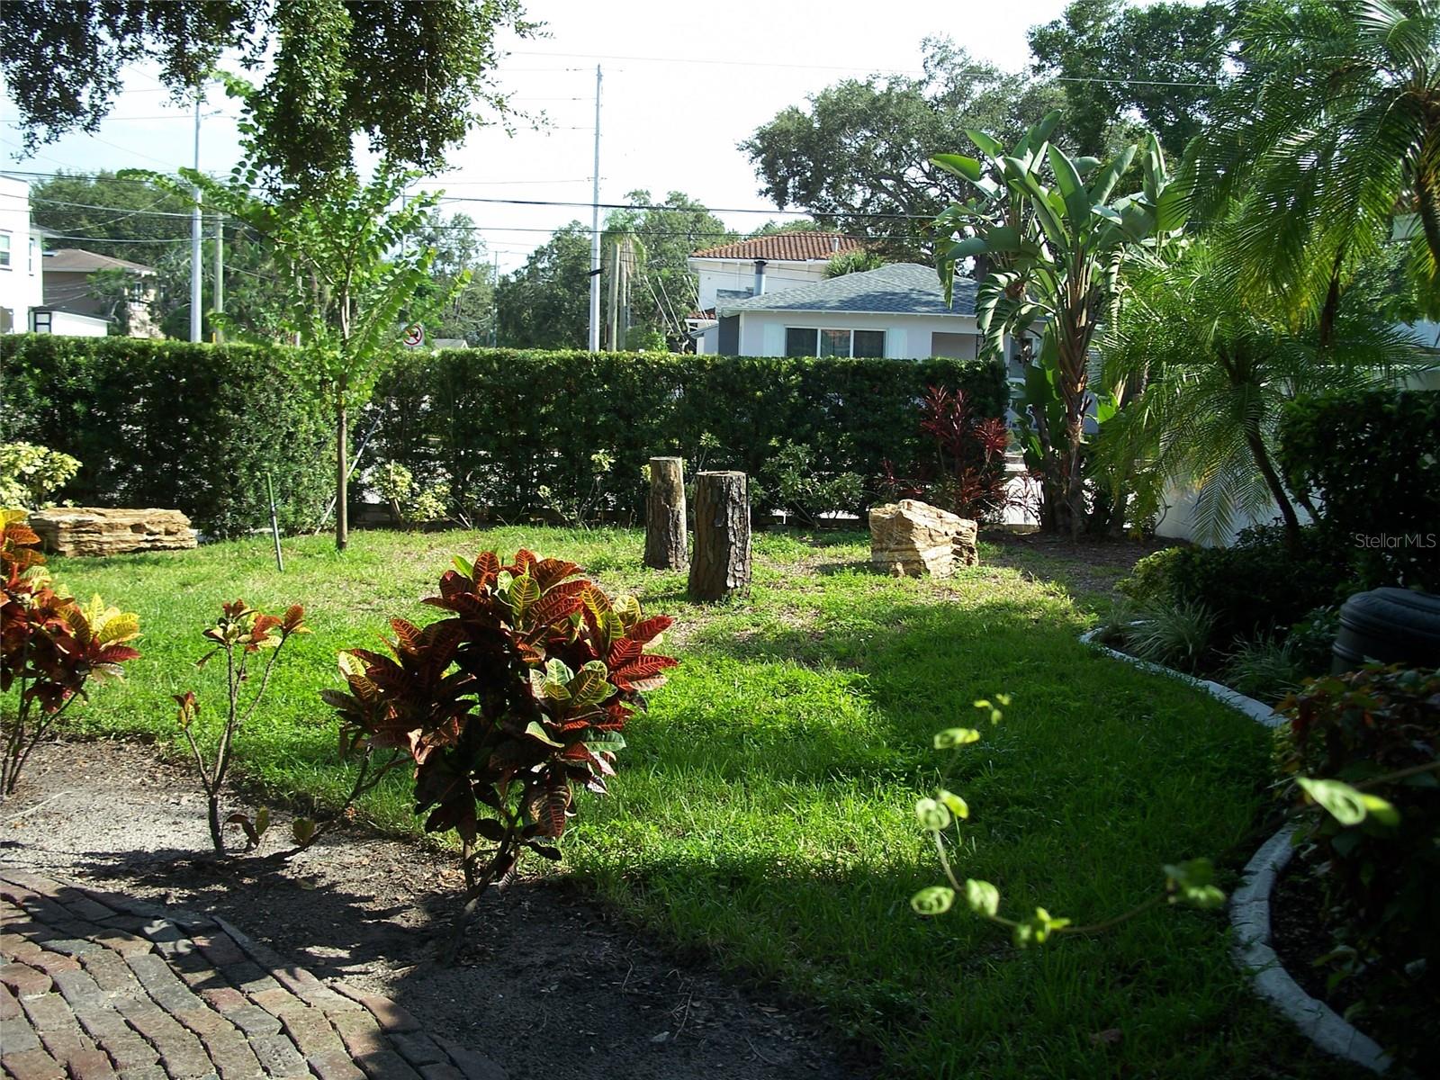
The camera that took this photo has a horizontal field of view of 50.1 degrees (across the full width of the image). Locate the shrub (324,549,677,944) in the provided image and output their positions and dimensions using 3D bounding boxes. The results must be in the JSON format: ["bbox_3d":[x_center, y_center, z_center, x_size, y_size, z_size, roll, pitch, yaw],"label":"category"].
[{"bbox_3d":[-0.589,0.558,4.135,0.946,1.074,0.850,2,7,0],"label":"shrub"}]

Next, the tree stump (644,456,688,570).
[{"bbox_3d":[-0.412,-0.220,11.757,0.310,0.824,0.310,2,7,0],"label":"tree stump"}]

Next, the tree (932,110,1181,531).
[{"bbox_3d":[3.171,-1.982,14.391,2.377,3.919,2.000,2,7,0],"label":"tree"}]

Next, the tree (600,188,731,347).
[{"bbox_3d":[-2.091,-9.835,61.525,5.306,8.010,5.500,2,7,0],"label":"tree"}]

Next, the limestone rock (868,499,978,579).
[{"bbox_3d":[1.583,-0.046,11.963,0.848,0.548,0.650,2,7,0],"label":"limestone rock"}]

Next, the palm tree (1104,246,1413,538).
[{"bbox_3d":[4.217,-1.019,12.044,2.544,2.629,2.400,2,7,0],"label":"palm tree"}]

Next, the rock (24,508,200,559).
[{"bbox_3d":[-4.879,-0.088,12.484,1.220,0.360,0.650,-1,7,-20],"label":"rock"}]

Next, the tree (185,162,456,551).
[{"bbox_3d":[-3.231,-1.514,12.884,2.200,3.190,2.100,1,6,0],"label":"tree"}]

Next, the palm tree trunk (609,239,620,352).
[{"bbox_3d":[-3.396,-7.060,49.690,0.363,5.227,0.350,2,7,0],"label":"palm tree trunk"}]

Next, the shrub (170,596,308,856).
[{"bbox_3d":[-1.547,0.612,4.983,0.430,0.825,0.400,1,6,0],"label":"shrub"}]

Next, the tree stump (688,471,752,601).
[{"bbox_3d":[-0.001,-0.033,10.833,0.430,0.876,0.430,1,6,0],"label":"tree stump"}]

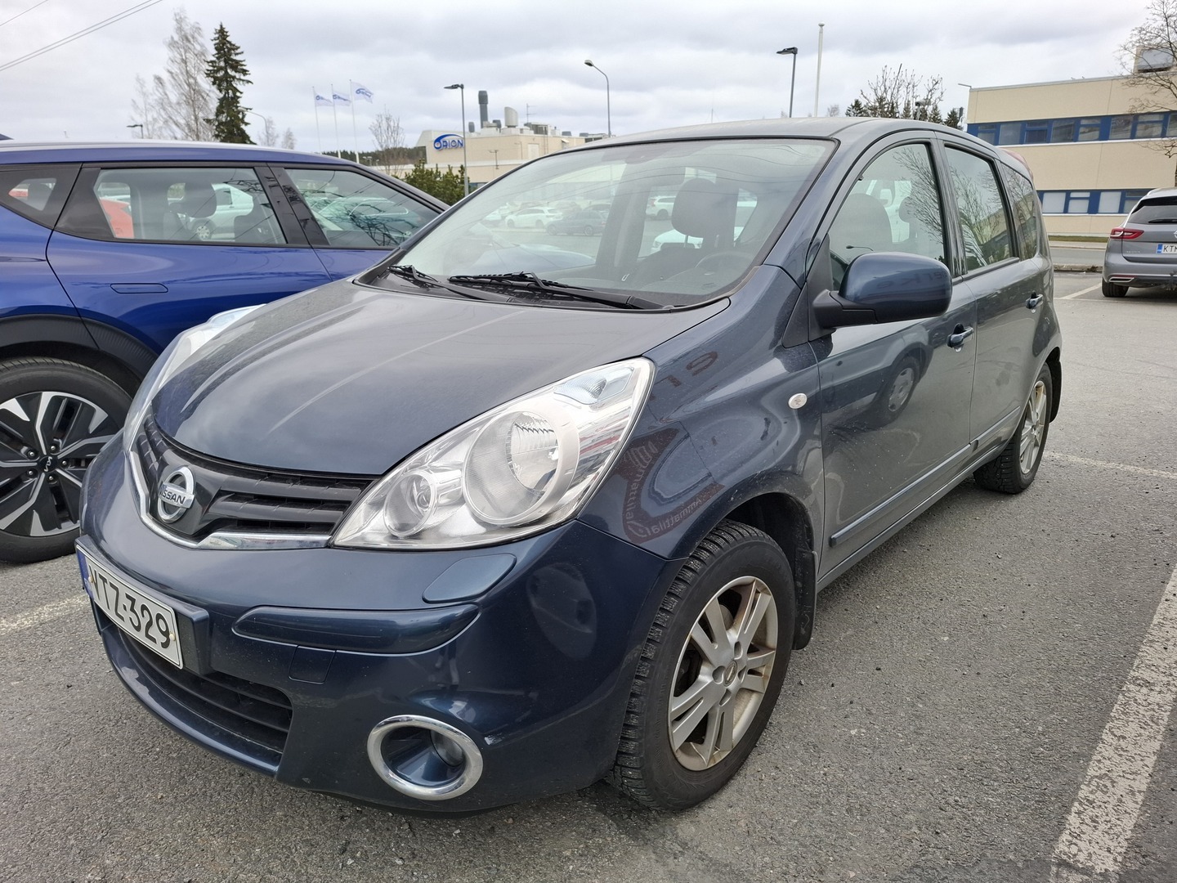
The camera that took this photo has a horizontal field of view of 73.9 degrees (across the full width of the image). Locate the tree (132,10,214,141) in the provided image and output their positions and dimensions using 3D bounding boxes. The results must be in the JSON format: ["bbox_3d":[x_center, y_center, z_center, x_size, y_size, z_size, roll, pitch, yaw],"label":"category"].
[{"bbox_3d":[-29.231,-22.660,57.476,7.200,16.204,6.800,-8,17,-24],"label":"tree"}]

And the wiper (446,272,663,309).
[{"bbox_3d":[-0.125,-0.392,1.994,0.800,0.075,0.090,17,23,41],"label":"wiper"}]

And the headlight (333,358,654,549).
[{"bbox_3d":[-0.144,0.016,1.348,0.409,0.290,0.474,8,18,28],"label":"headlight"}]

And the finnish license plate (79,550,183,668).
[{"bbox_3d":[-0.869,0.302,1.473,0.442,0.118,0.012,12,20,39],"label":"finnish license plate"}]

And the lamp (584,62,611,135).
[{"bbox_3d":[0.459,-15.835,43.344,1.550,9.688,0.300,0,16,2],"label":"lamp"}]

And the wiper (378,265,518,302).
[{"bbox_3d":[-0.381,-0.446,2.226,0.680,0.080,0.100,17,23,41],"label":"wiper"}]

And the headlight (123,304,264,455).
[{"bbox_3d":[-1.032,-0.179,2.102,0.474,0.290,0.409,-12,19,-35],"label":"headlight"}]

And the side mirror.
[{"bbox_3d":[0.674,-0.347,1.776,0.230,0.170,0.190,12,20,40],"label":"side mirror"}]

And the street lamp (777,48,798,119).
[{"bbox_3d":[6.522,-9.720,26.620,0.800,6.680,0.250,5,16,19],"label":"street lamp"}]

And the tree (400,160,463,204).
[{"bbox_3d":[-7.035,-10.677,35.793,3.500,4.036,3.200,-4,16,-10],"label":"tree"}]

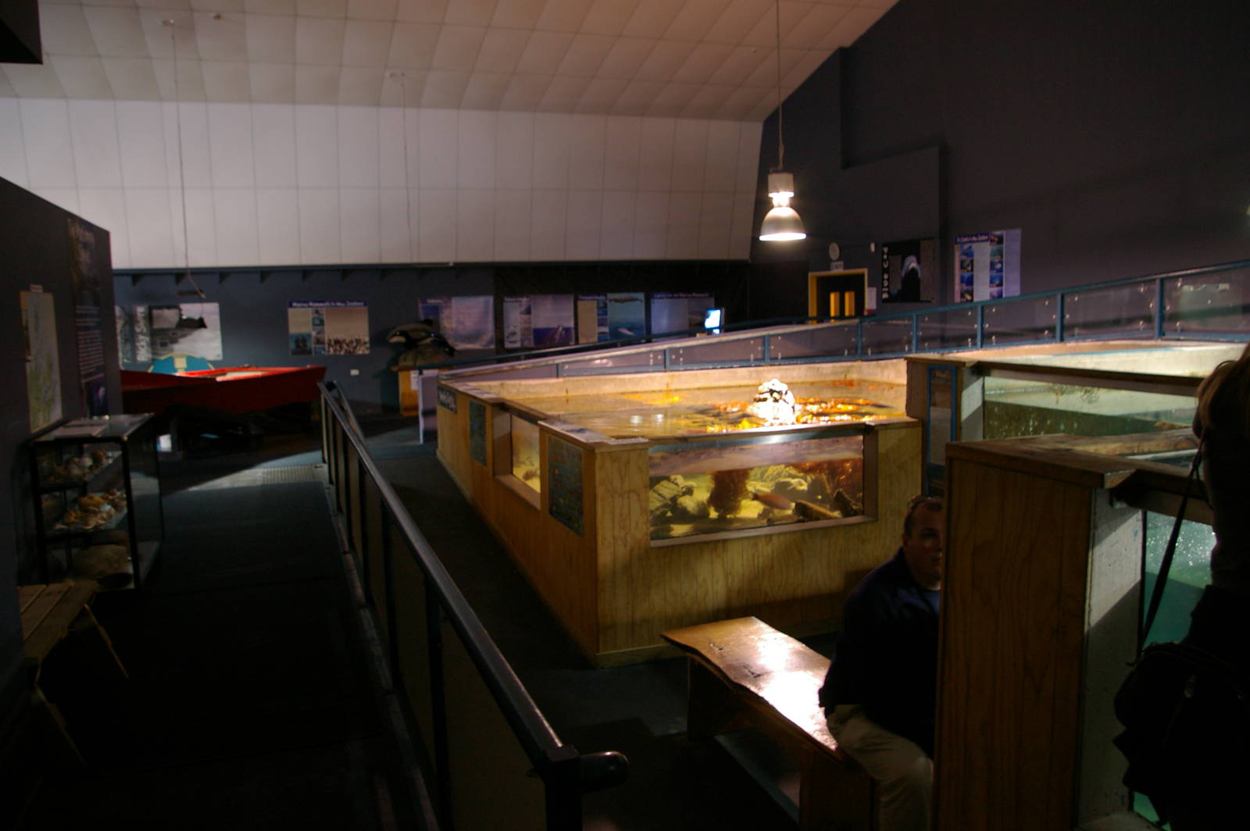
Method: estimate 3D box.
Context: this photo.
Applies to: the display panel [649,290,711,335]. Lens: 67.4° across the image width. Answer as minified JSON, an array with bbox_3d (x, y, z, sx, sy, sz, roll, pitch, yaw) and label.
[{"bbox_3d":[1.054,-1.764,16.646,1.200,0.850,0.030,-4,7,-19],"label":"display panel"}]

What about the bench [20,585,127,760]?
[{"bbox_3d":[-2.340,1.038,3.776,0.460,0.450,1.040,-4,7,-20],"label":"bench"}]

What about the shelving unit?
[{"bbox_3d":[-3.374,0.527,5.994,0.488,0.909,1.480,-4,7,-21],"label":"shelving unit"}]

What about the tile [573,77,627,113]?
[{"bbox_3d":[-0.407,-4.962,14.470,0.626,0.030,1.150,-4,-7,-19],"label":"tile"}]

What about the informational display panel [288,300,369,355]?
[{"bbox_3d":[-4.628,-1.365,14.625,1.180,0.840,0.030,-4,7,-20],"label":"informational display panel"}]

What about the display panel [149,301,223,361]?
[{"bbox_3d":[-6.590,-1.224,13.976,1.080,0.860,0.030,-4,7,-20],"label":"display panel"}]

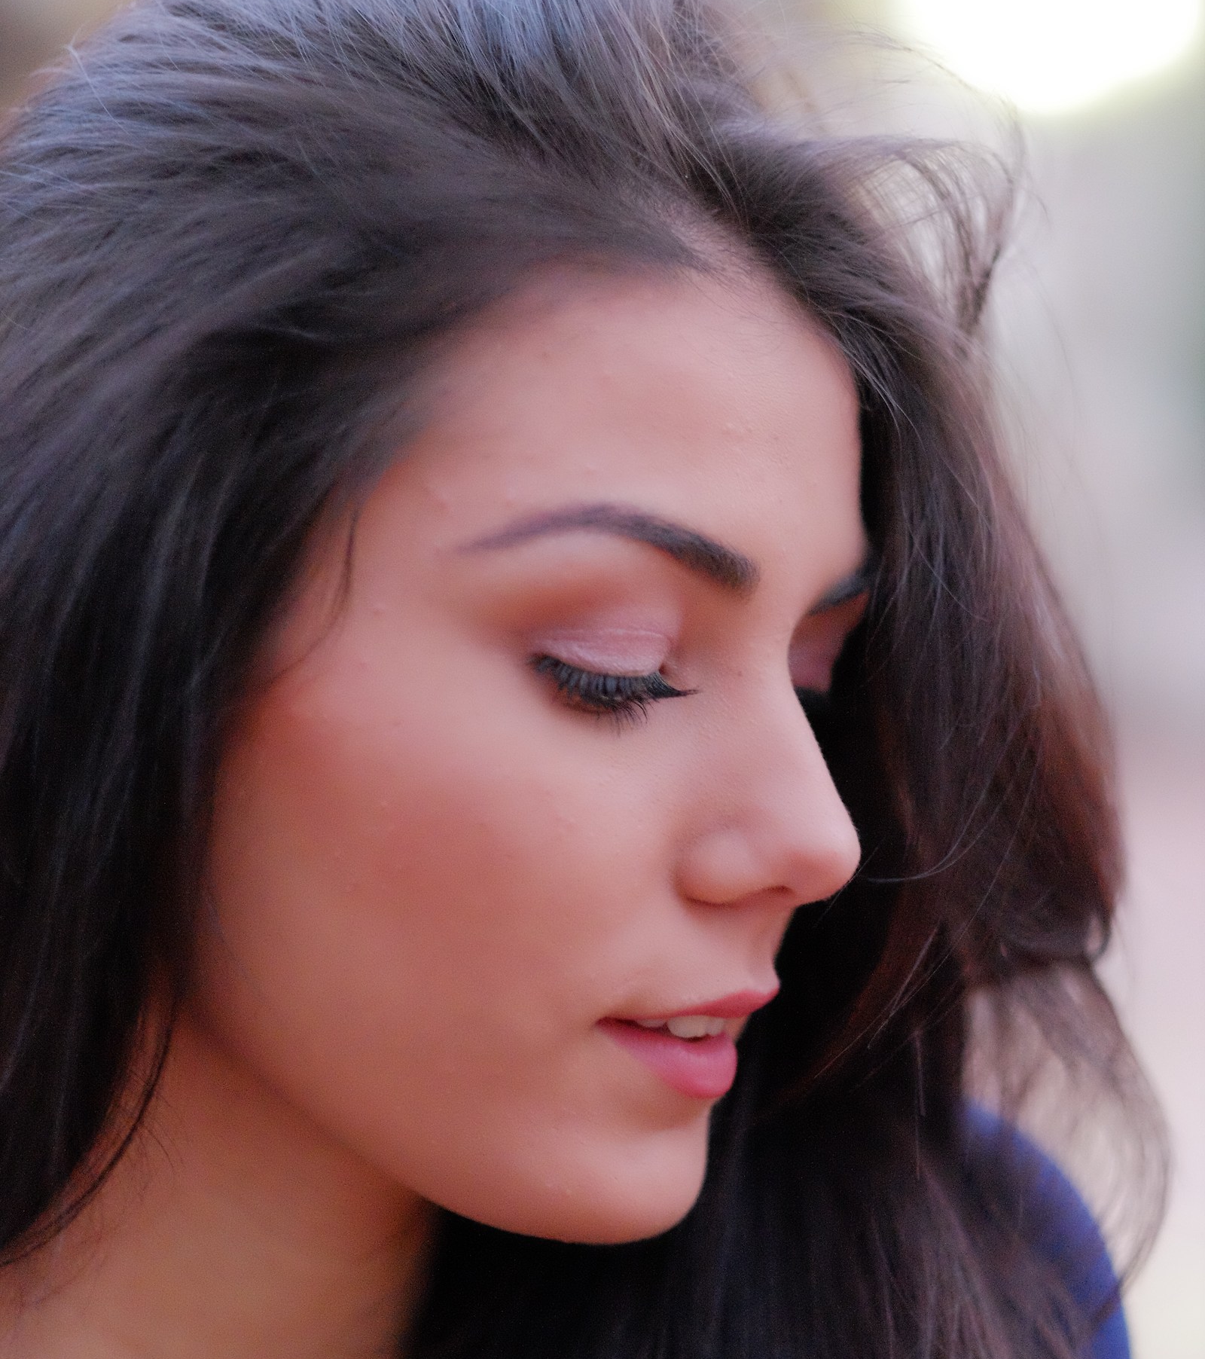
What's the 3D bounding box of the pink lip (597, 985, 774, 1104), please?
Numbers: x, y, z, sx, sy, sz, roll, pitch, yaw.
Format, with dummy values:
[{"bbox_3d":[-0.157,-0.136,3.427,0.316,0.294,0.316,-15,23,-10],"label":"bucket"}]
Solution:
[{"bbox_3d":[0.021,0.070,0.820,0.022,0.023,0.049,7,-5,36],"label":"pink lip"}]

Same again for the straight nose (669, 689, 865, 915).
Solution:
[{"bbox_3d":[0.035,0.024,0.820,0.028,0.043,0.034,7,-5,36],"label":"straight nose"}]

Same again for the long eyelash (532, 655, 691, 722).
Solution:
[{"bbox_3d":[0.002,0.002,0.810,0.031,0.012,0.012,8,1,-42],"label":"long eyelash"}]

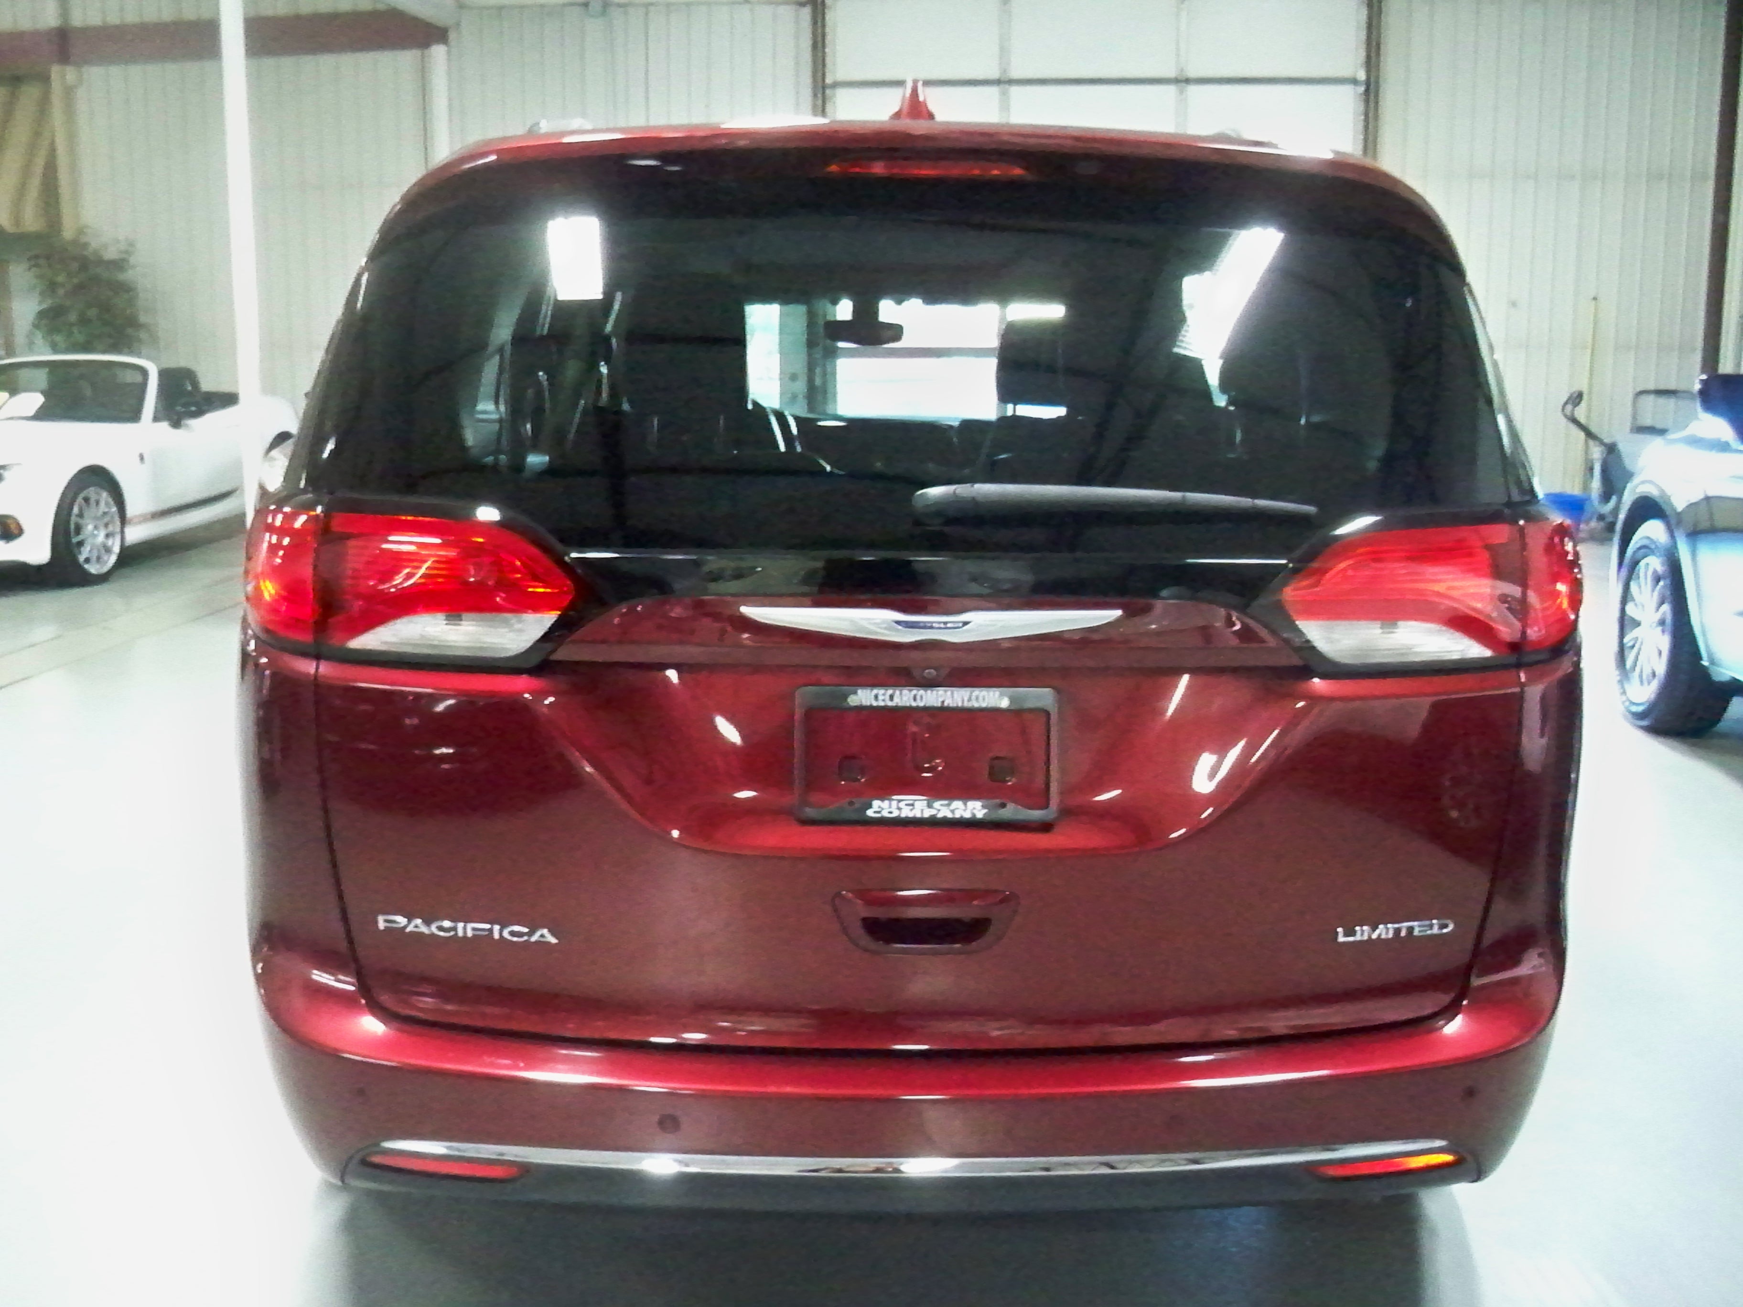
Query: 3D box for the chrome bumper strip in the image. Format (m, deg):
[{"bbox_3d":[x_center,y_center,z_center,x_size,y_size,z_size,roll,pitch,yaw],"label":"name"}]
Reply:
[{"bbox_3d":[0.058,0.603,2.127,1.320,0.032,0.090,0,10,-1],"label":"chrome bumper strip"}]

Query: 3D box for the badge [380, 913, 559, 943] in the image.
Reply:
[{"bbox_3d":[-0.483,0.331,2.111,0.232,0.022,0.015,2,10,8],"label":"badge"}]

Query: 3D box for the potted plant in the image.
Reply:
[{"bbox_3d":[-5.200,-1.761,11.756,0.830,2.000,0.830,0,10,-1],"label":"potted plant"}]

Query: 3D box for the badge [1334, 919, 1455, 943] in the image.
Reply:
[{"bbox_3d":[0.638,0.338,2.146,0.157,0.020,0.015,-2,10,-11],"label":"badge"}]

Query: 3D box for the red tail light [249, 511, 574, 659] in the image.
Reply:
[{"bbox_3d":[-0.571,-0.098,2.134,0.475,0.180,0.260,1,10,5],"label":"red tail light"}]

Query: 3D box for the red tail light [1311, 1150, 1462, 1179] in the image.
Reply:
[{"bbox_3d":[0.636,0.630,2.166,0.200,0.030,0.035,-2,10,-13],"label":"red tail light"}]

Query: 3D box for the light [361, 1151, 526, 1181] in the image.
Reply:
[{"bbox_3d":[-0.519,0.625,2.138,0.205,0.030,0.035,2,10,10],"label":"light"}]

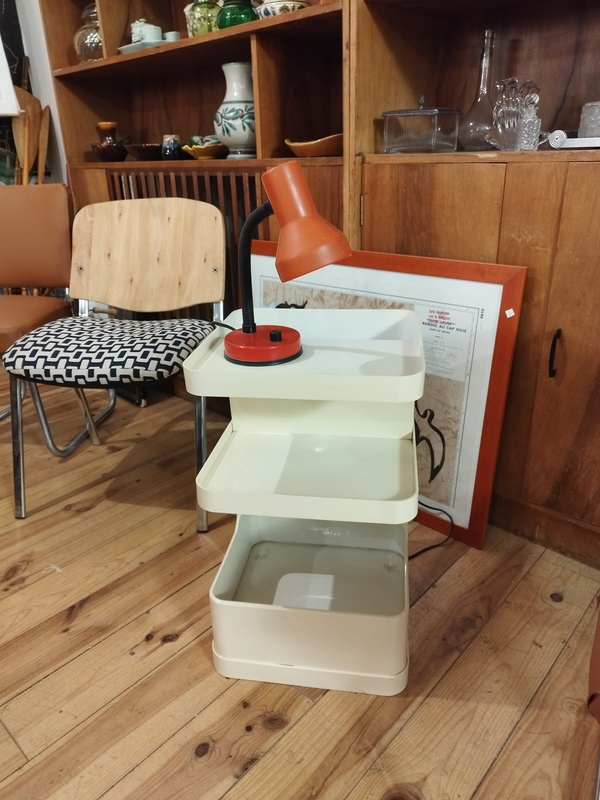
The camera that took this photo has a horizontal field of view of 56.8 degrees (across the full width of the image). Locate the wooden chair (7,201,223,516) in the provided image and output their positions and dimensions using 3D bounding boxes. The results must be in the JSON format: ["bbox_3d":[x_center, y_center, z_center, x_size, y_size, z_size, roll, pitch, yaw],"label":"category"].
[{"bbox_3d":[-0.495,-0.130,1.586,0.554,0.812,0.540,2,24,9],"label":"wooden chair"}]

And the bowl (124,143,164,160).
[{"bbox_3d":[-0.547,-0.896,2.004,0.173,0.056,0.173,-1,24,1],"label":"bowl"}]

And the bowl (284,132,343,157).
[{"bbox_3d":[0.053,-0.697,1.522,0.187,0.058,0.150,19,31,38],"label":"bowl"}]

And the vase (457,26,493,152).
[{"bbox_3d":[0.411,-0.697,1.260,0.088,0.246,0.088,19,31,38],"label":"vase"}]

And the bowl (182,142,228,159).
[{"bbox_3d":[-0.307,-0.810,1.808,0.156,0.047,0.140,19,31,38],"label":"bowl"}]

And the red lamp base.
[{"bbox_3d":[-0.071,-0.109,1.076,0.154,0.038,0.154,-1,24,1],"label":"red lamp base"}]

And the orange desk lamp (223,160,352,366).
[{"bbox_3d":[-0.028,-0.237,0.992,0.262,0.338,0.158,11,27,26],"label":"orange desk lamp"}]

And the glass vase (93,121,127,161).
[{"bbox_3d":[-0.734,-0.996,2.140,0.128,0.133,0.128,19,31,38],"label":"glass vase"}]

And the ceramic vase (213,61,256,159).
[{"bbox_3d":[-0.179,-0.866,1.671,0.166,0.254,0.166,-1,24,1],"label":"ceramic vase"}]

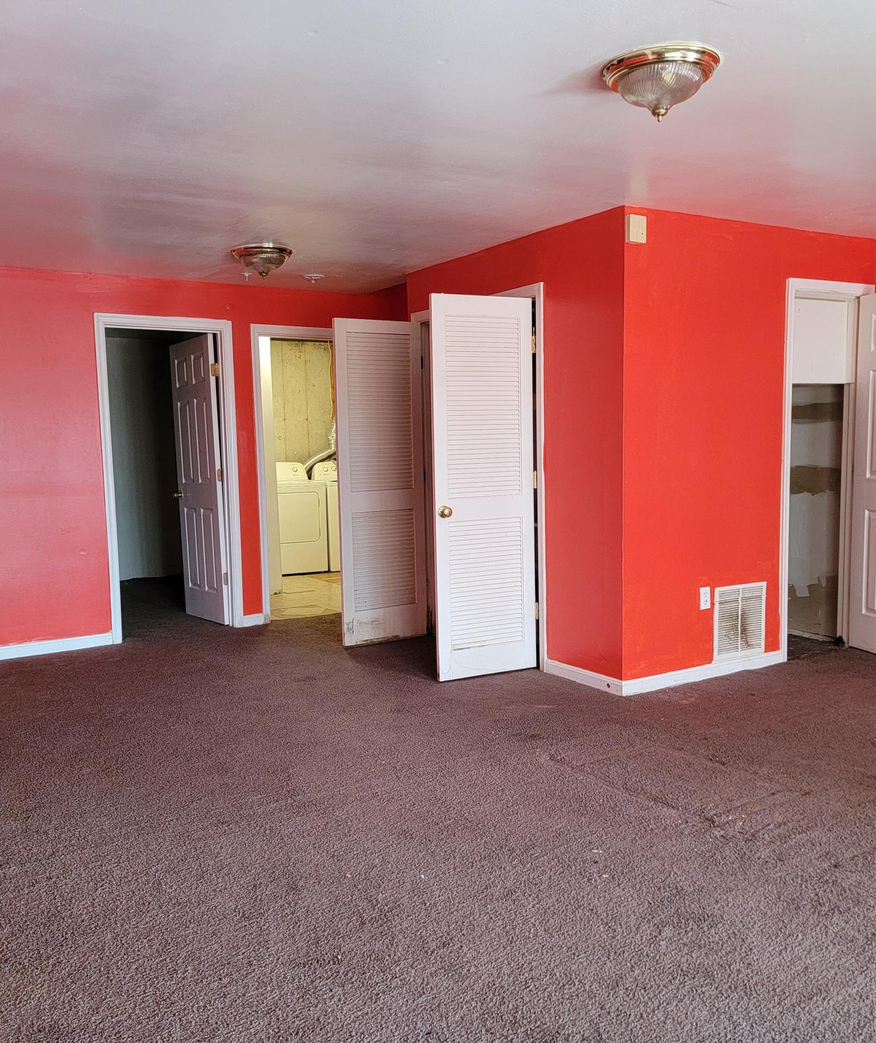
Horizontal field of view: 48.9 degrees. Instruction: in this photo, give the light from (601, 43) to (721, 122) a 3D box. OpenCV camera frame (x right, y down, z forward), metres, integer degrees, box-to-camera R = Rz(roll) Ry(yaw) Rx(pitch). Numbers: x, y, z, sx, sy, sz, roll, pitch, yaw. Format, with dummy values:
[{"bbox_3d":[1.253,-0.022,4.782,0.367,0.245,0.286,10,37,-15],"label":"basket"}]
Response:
[{"bbox_3d":[0.642,-1.239,2.781,0.334,0.170,0.334,-1,5,0],"label":"light"}]

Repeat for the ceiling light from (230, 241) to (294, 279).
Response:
[{"bbox_3d":[-0.968,-1.433,5.338,0.334,0.170,0.334,-1,5,0],"label":"ceiling light"}]

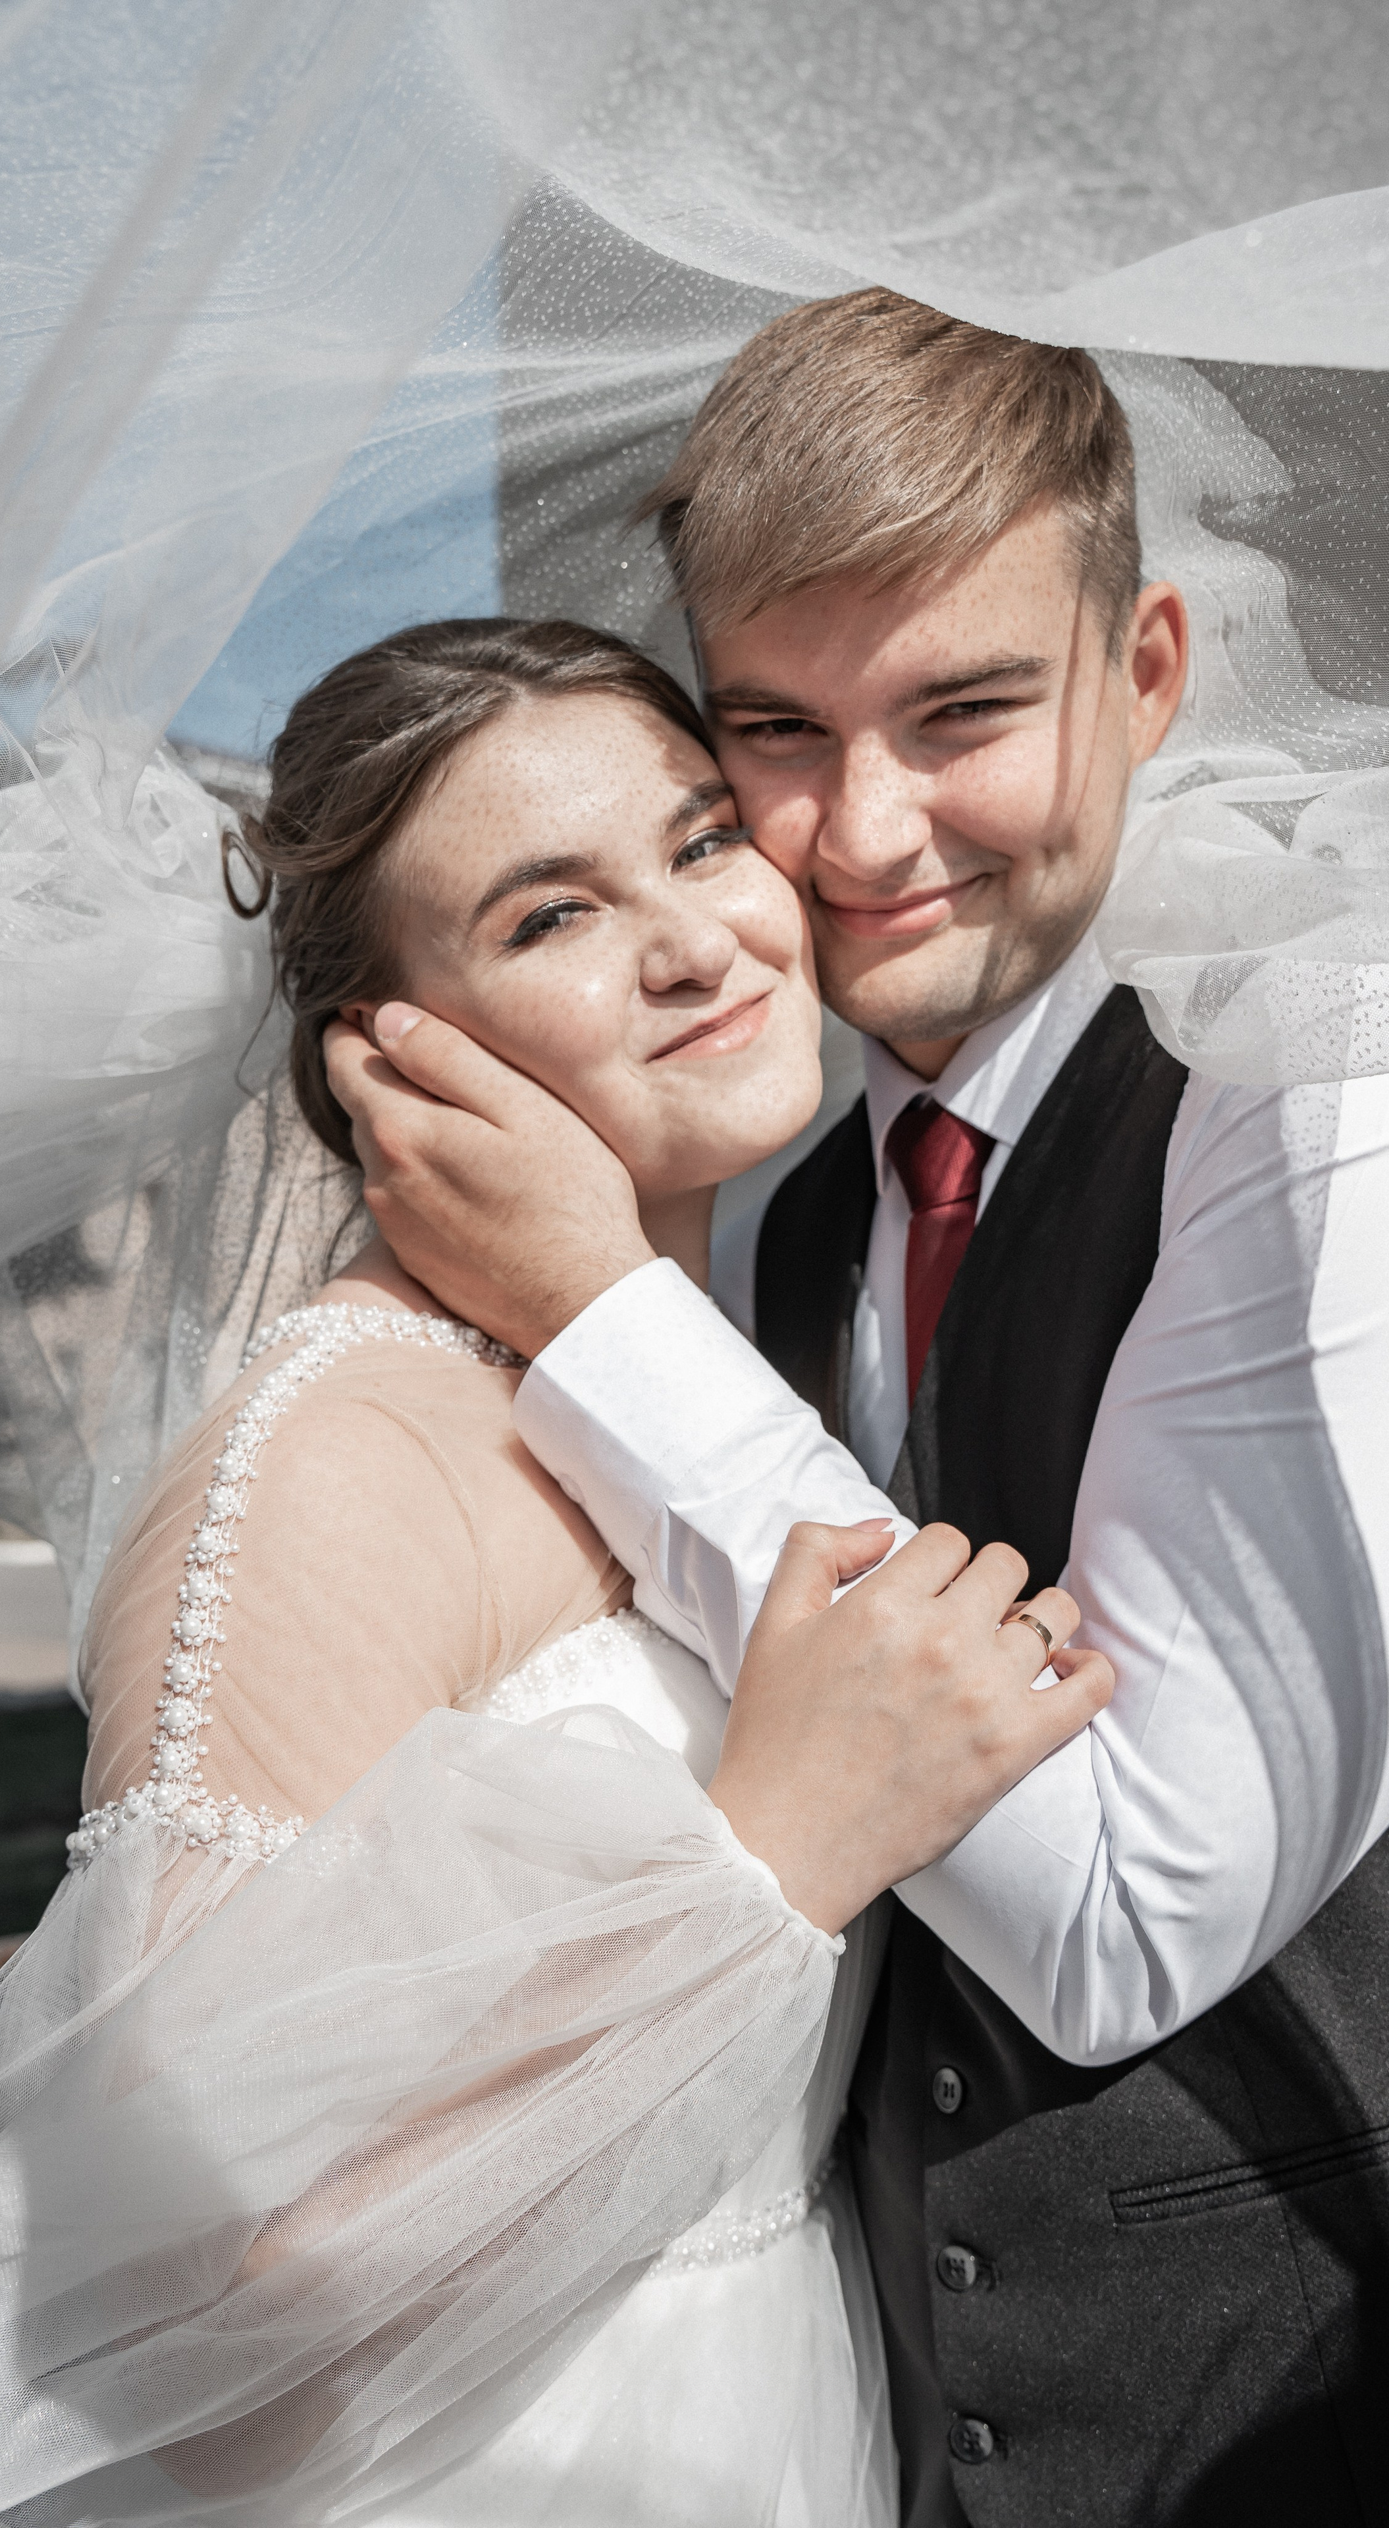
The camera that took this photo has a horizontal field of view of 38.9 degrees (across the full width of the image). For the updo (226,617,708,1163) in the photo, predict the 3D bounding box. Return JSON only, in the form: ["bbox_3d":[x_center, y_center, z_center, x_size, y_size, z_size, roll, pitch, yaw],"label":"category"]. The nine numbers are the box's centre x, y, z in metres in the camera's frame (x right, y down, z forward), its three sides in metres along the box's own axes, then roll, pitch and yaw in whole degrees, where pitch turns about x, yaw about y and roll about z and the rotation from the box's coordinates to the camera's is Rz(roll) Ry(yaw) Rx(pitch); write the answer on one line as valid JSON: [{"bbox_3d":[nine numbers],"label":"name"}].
[{"bbox_3d":[-0.083,-0.142,0.770,0.175,0.205,0.220,-31,12,-25],"label":"updo"}]

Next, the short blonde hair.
[{"bbox_3d":[0.075,-0.257,0.725,0.175,0.170,0.205,1,21,20],"label":"short blonde hair"}]

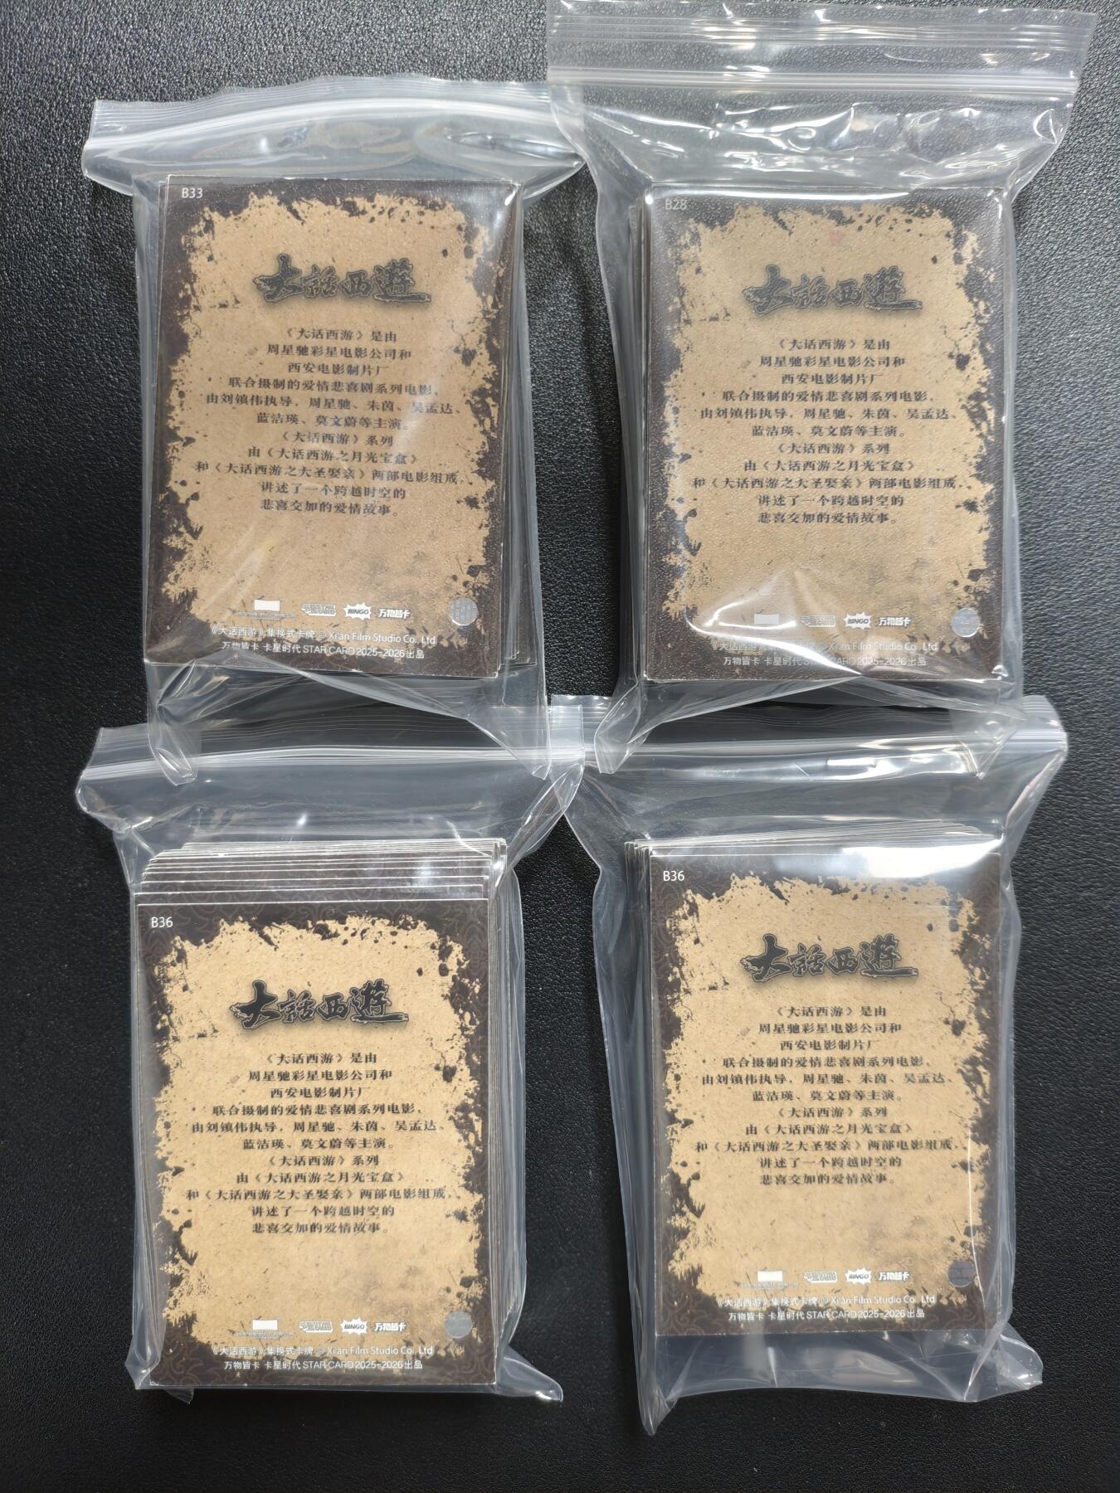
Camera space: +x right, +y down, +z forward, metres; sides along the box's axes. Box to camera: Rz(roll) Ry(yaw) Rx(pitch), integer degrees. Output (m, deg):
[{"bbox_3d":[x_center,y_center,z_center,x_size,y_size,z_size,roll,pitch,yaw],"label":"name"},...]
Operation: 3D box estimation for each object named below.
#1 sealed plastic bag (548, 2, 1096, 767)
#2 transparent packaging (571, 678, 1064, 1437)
[{"bbox_3d":[0.049,-0.067,0.208,0.102,0.020,0.142,0,90,0],"label":"sealed plastic bag"},{"bbox_3d":[0.047,0.059,0.210,0.096,0.020,0.138,-1,90,0],"label":"transparent packaging"}]

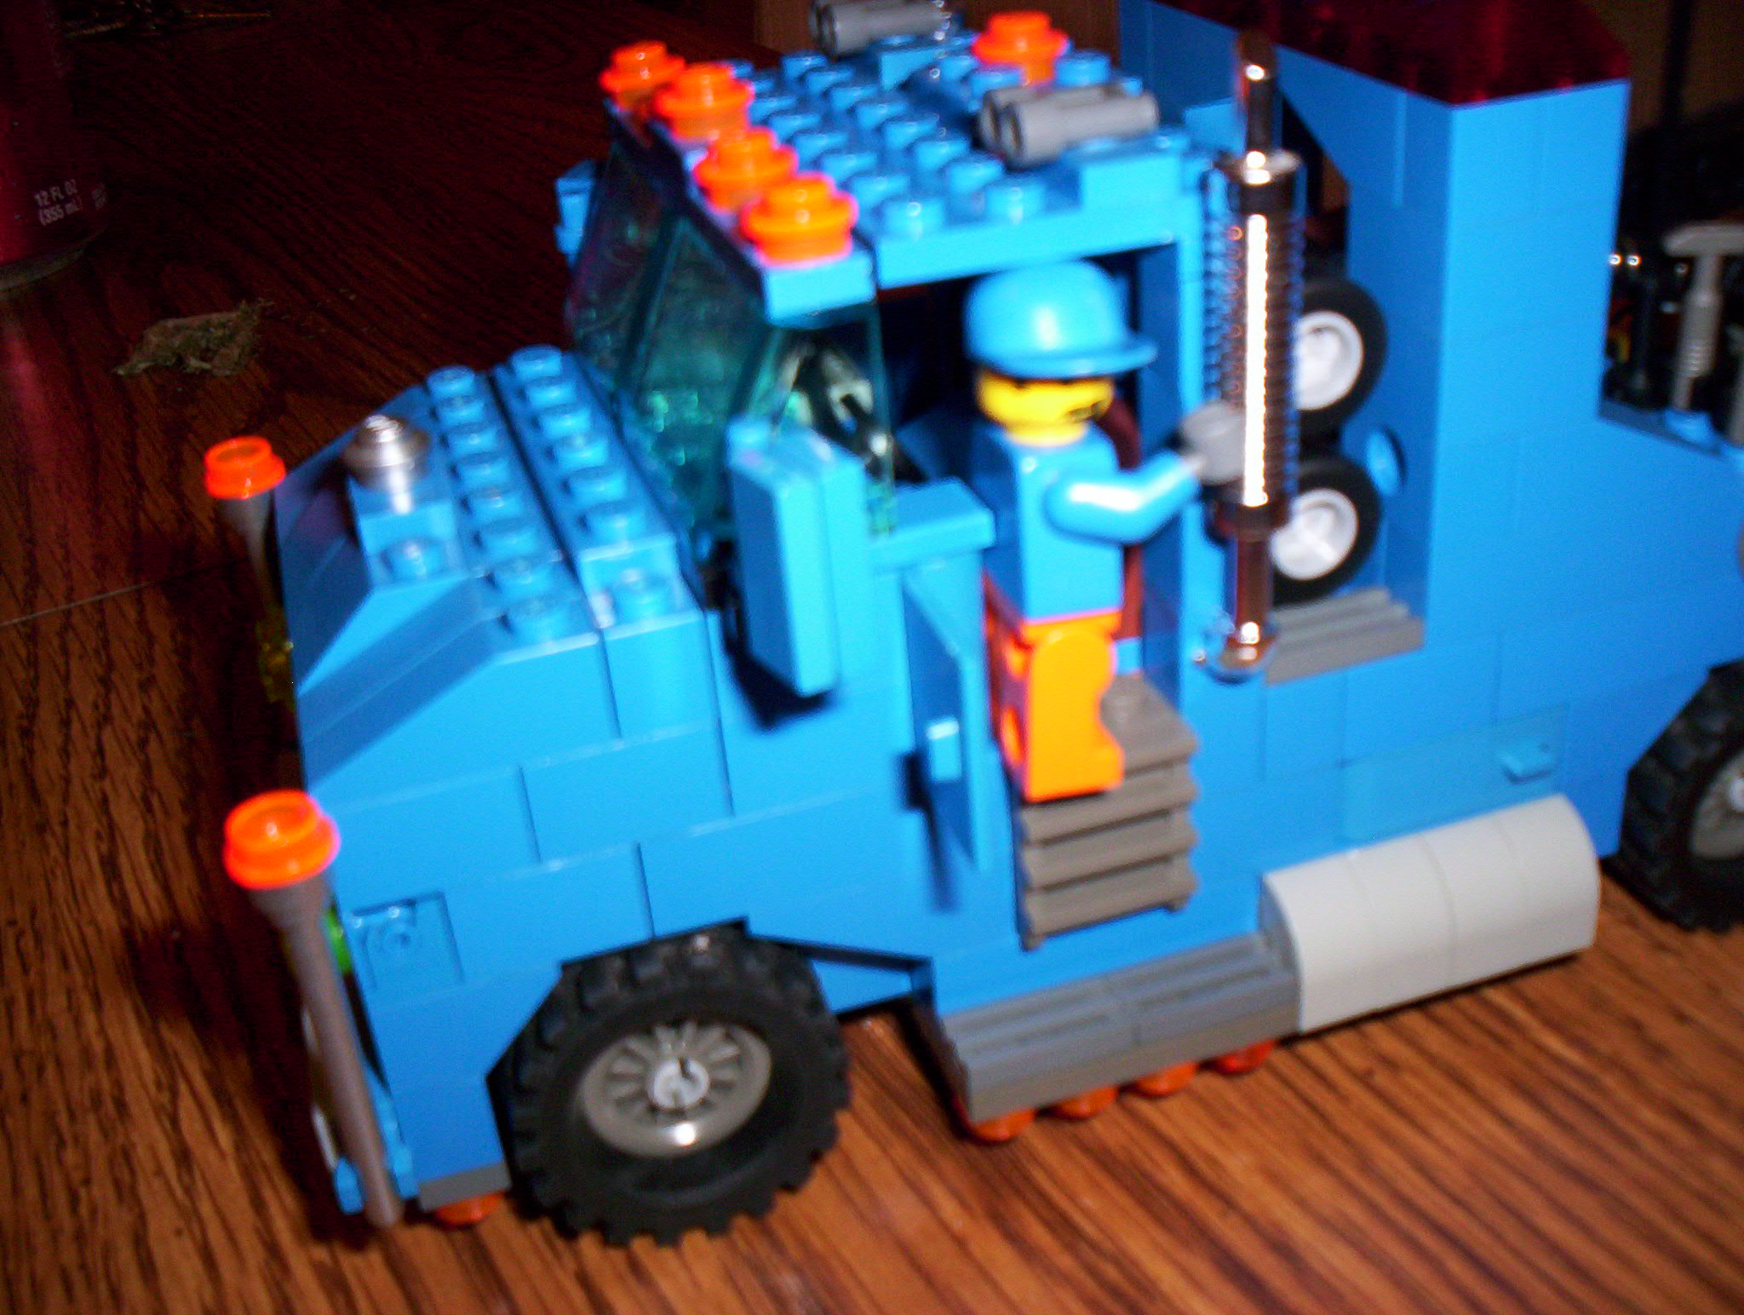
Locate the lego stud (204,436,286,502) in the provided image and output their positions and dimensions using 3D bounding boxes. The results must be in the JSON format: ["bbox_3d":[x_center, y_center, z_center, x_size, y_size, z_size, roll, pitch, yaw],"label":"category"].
[{"bbox_3d":[-0.065,-0.020,0.197,0.008,0.005,0.008,-13,30,-13],"label":"lego stud"}]

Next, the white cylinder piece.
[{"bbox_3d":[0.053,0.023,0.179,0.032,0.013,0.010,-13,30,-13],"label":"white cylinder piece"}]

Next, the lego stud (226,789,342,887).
[{"bbox_3d":[-0.044,0.013,0.139,0.008,0.005,0.008,-13,30,-13],"label":"lego stud"}]

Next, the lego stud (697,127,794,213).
[{"bbox_3d":[-0.010,-0.039,0.151,0.008,0.005,0.008,-4,29,3],"label":"lego stud"}]

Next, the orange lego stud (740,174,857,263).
[{"bbox_3d":[-0.005,-0.032,0.137,0.008,0.005,0.008,-4,29,2],"label":"orange lego stud"}]

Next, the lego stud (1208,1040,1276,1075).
[{"bbox_3d":[0.035,0.035,0.178,0.008,0.004,0.008,-13,30,-13],"label":"lego stud"}]

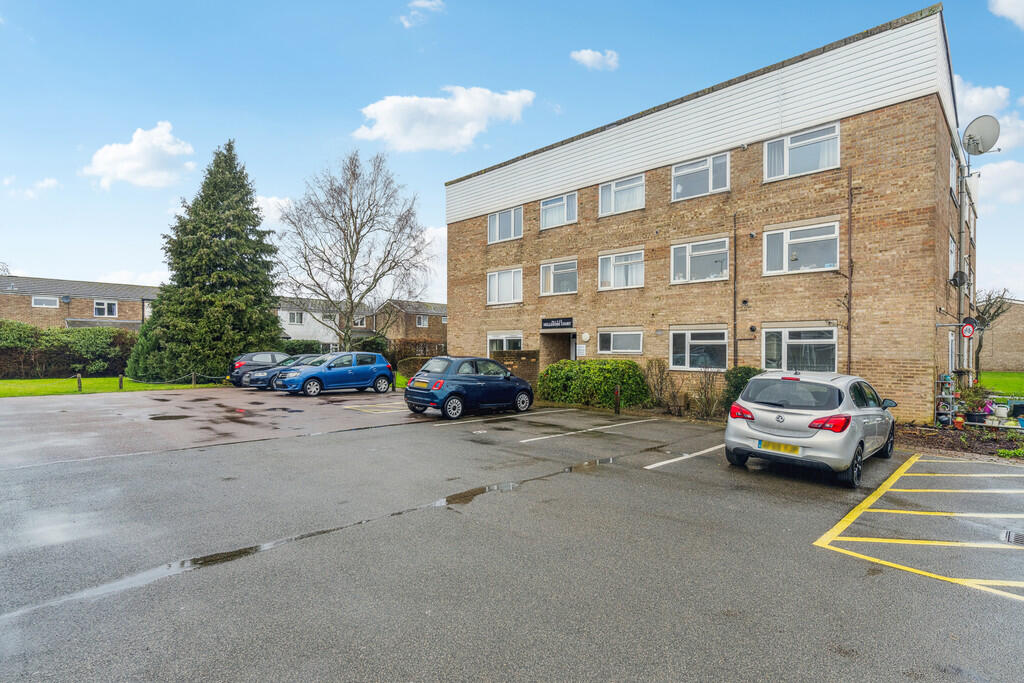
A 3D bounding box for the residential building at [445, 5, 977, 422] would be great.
[{"bbox_3d":[7.985,-2.650,21.669,14.000,8.900,17.000,0,0,-45],"label":"residential building"}]

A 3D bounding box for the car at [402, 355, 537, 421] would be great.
[{"bbox_3d":[-0.978,1.145,13.569,3.570,1.490,1.630,0,0,-44],"label":"car"}]

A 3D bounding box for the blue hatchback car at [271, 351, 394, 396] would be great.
[{"bbox_3d":[-6.208,1.082,18.129,1.740,1.520,4.060,0,0,43],"label":"blue hatchback car"}]

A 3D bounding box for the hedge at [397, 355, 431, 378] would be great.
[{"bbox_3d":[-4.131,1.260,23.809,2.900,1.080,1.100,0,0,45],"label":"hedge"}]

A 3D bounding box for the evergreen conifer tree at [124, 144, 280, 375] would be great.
[{"bbox_3d":[-13.750,-3.620,23.000,6.000,10.700,6.000,0,0,-45],"label":"evergreen conifer tree"}]

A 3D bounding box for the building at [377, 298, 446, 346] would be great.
[{"bbox_3d":[-10.100,-1.200,57.000,6.000,6.200,8.500,0,0,45],"label":"building"}]

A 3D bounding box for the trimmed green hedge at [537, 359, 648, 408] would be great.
[{"bbox_3d":[2.375,1.160,15.176,3.000,1.330,1.450,0,0,45],"label":"trimmed green hedge"}]

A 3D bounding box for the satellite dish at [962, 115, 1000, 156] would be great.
[{"bbox_3d":[14.260,-6.206,15.500,0.600,1.150,1.080,0,0,-8],"label":"satellite dish"}]

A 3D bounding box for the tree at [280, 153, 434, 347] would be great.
[{"bbox_3d":[-8.400,-4.050,27.000,8.000,11.800,7.800,0,0,45],"label":"tree"}]

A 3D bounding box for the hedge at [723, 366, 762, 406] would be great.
[{"bbox_3d":[5.811,1.250,12.688,1.000,1.220,0.950,0,0,45],"label":"hedge"}]

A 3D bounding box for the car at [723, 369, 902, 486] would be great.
[{"bbox_3d":[4.962,1.204,8.299,1.780,1.480,4.020,0,0,44],"label":"car"}]

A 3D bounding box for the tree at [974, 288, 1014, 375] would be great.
[{"bbox_3d":[23.200,-0.300,25.000,2.500,4.500,2.500,0,0,45],"label":"tree"}]

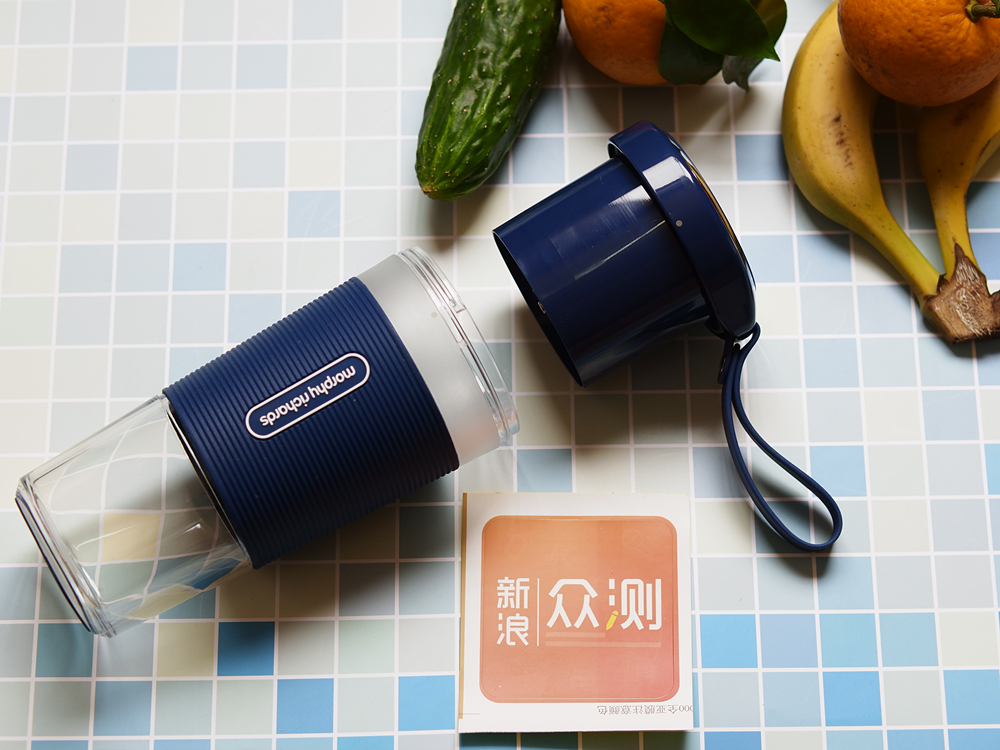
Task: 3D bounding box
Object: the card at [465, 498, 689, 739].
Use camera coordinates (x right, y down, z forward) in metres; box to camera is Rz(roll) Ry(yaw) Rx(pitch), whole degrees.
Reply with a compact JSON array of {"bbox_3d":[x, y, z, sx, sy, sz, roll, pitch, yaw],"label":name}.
[{"bbox_3d":[0.029,0.089,0.934,0.086,0.003,0.094,0,68,0],"label":"card"}]

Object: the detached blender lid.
[{"bbox_3d":[0.048,-0.043,0.945,0.075,0.087,0.087,-29,71,-1],"label":"detached blender lid"}]

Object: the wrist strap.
[{"bbox_3d":[0.102,0.027,0.945,0.031,0.027,0.088,-22,70,-8],"label":"wrist strap"}]

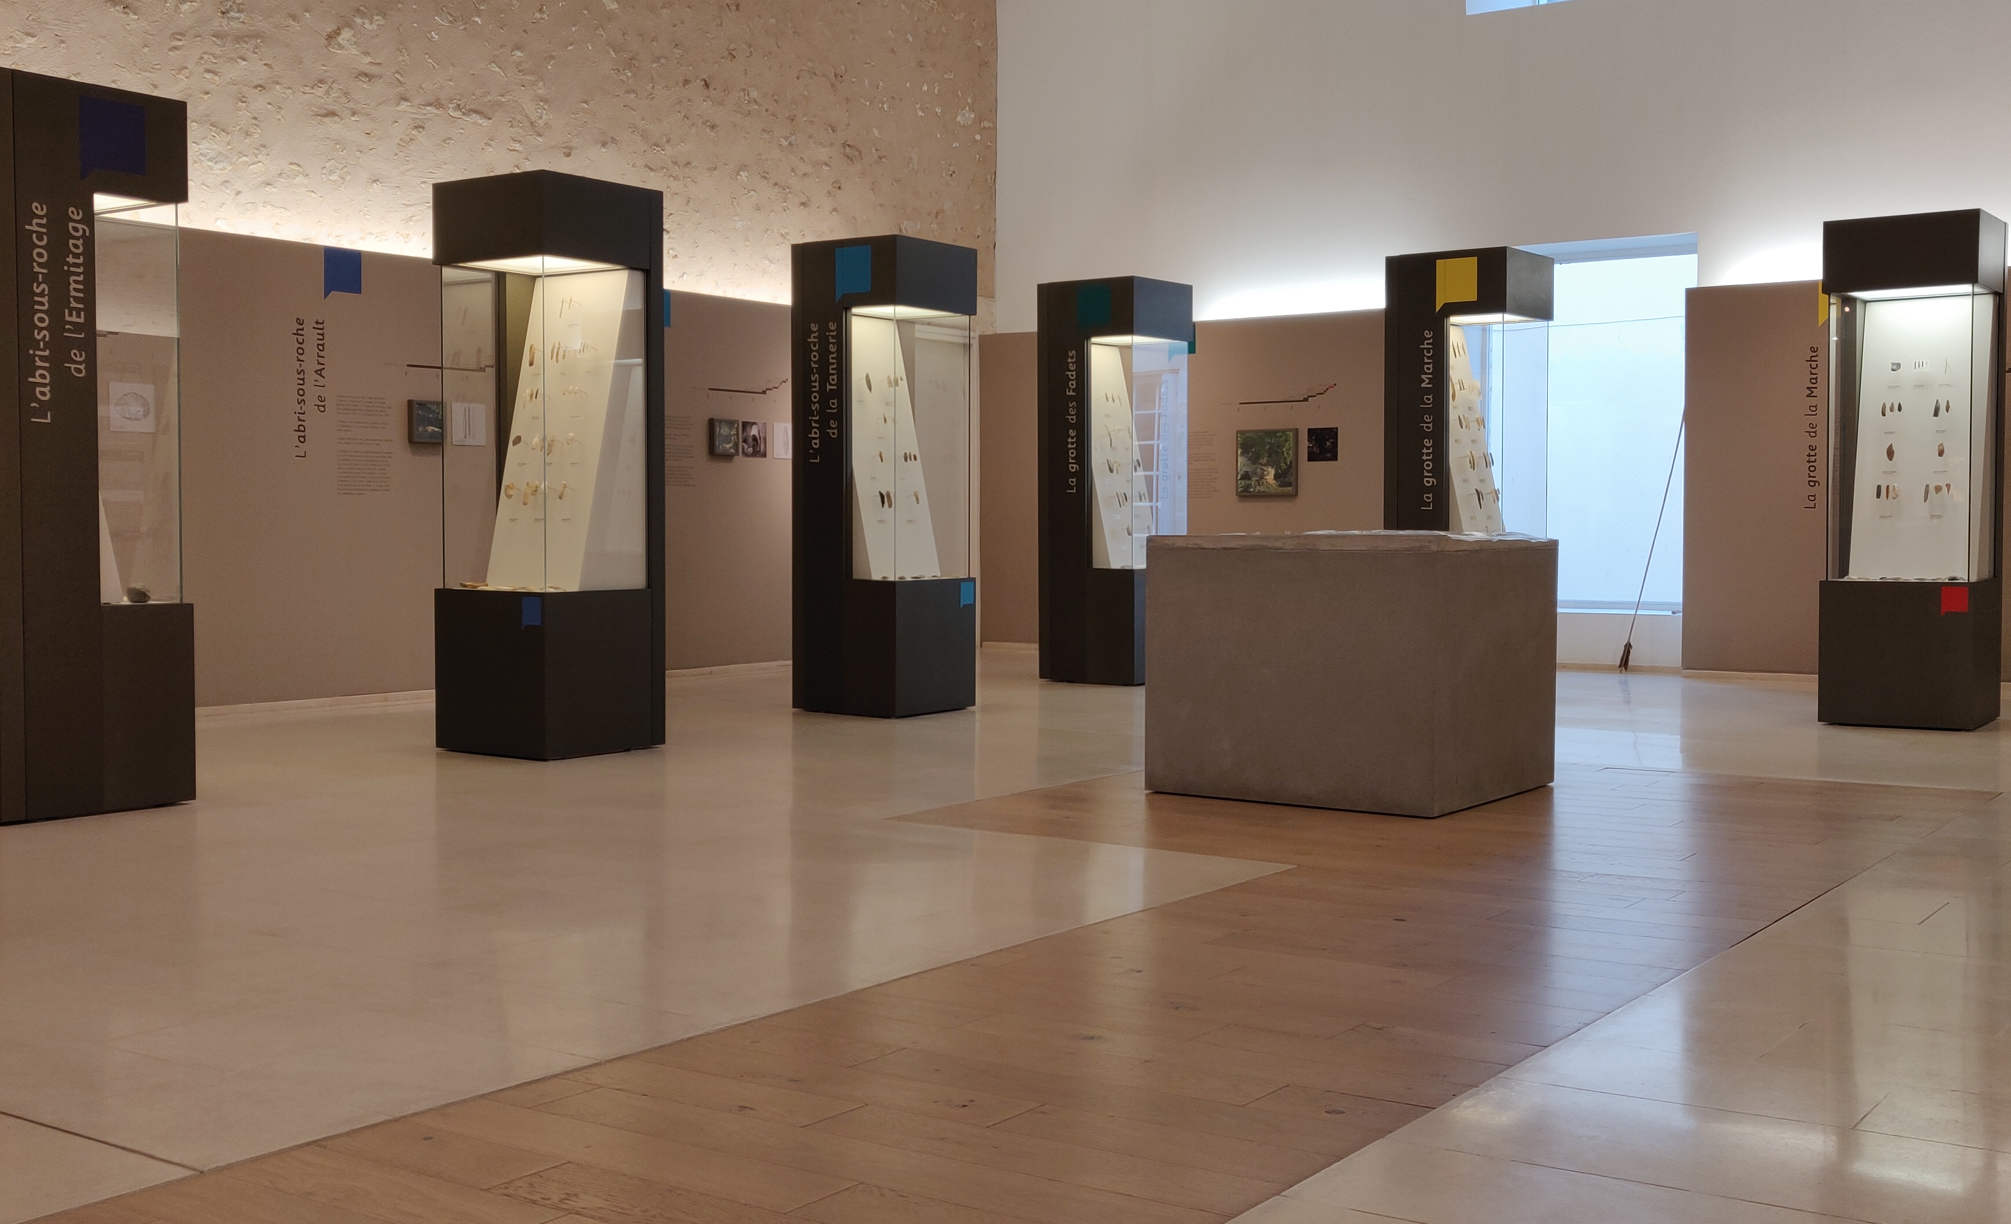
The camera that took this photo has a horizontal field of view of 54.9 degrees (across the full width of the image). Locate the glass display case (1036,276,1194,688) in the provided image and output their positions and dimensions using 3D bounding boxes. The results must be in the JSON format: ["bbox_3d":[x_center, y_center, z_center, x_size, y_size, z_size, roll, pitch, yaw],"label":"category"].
[{"bbox_3d":[0.606,-0.689,10.542,0.608,2.147,0.607,2,3,35],"label":"glass display case"}]

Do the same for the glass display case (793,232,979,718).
[{"bbox_3d":[-0.561,-0.623,9.070,0.608,2.147,0.607,2,3,34],"label":"glass display case"}]

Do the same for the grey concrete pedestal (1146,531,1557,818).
[{"bbox_3d":[1.124,0.171,6.237,0.997,0.800,0.904,2,3,37],"label":"grey concrete pedestal"}]

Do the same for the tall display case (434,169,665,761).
[{"bbox_3d":[-1.754,-0.552,7.487,0.607,2.147,0.608,2,3,35],"label":"tall display case"}]

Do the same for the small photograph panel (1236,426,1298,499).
[{"bbox_3d":[1.646,-0.934,12.160,0.401,0.417,0.050,2,3,34],"label":"small photograph panel"}]

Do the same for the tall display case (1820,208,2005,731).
[{"bbox_3d":[3.953,-0.604,8.427,0.607,2.147,0.608,2,3,36],"label":"tall display case"}]

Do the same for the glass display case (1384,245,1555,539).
[{"bbox_3d":[2.273,-0.647,9.490,0.608,2.147,0.607,2,3,36],"label":"glass display case"}]

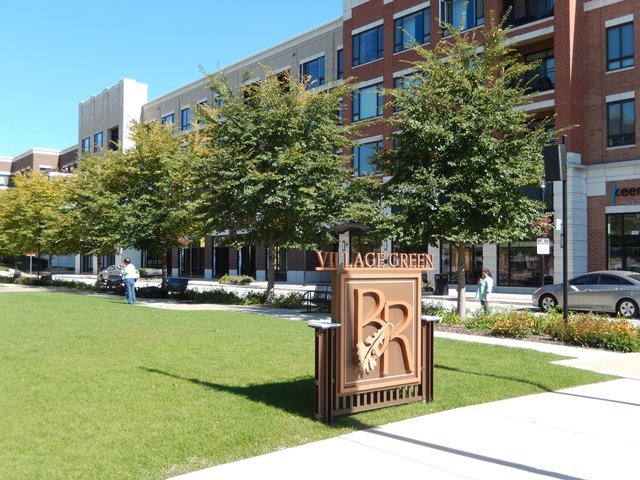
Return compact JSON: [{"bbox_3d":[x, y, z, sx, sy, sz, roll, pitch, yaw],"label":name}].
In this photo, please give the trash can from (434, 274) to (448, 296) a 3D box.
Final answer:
[{"bbox_3d":[5.400,1.950,29.600,0.600,0.940,0.600,1,-2,-39],"label":"trash can"}]

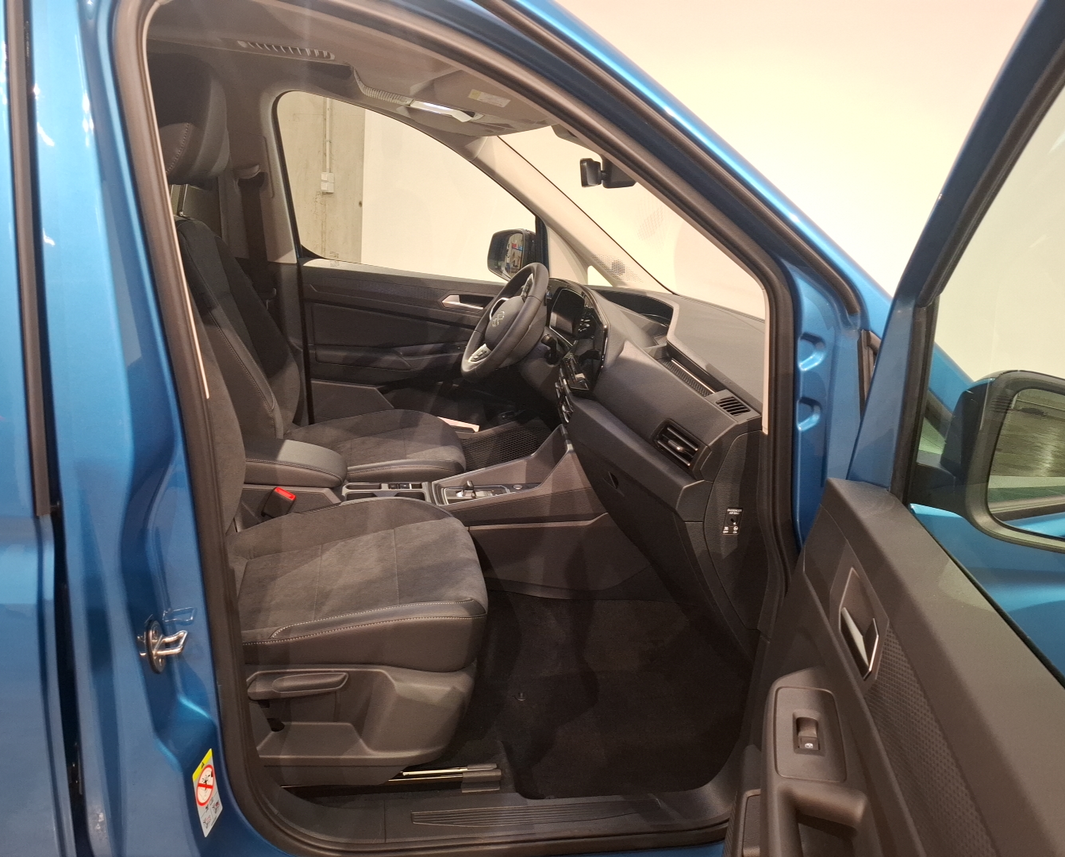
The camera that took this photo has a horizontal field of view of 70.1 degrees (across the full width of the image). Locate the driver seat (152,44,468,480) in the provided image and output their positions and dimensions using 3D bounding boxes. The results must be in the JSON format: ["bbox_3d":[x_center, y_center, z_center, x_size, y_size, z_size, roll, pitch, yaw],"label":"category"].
[{"bbox_3d":[-0.553,-0.284,1.969,0.790,1.170,0.530,3,16,-11],"label":"driver seat"}]

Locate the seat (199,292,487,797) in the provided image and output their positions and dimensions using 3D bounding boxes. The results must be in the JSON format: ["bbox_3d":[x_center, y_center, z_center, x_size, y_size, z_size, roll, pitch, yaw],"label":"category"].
[{"bbox_3d":[-0.463,-0.056,1.275,0.790,1.160,0.530,3,16,-11],"label":"seat"}]

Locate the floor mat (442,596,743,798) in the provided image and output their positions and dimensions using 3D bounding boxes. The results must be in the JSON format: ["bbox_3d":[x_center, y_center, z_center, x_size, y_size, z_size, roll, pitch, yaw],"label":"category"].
[{"bbox_3d":[0.147,0.523,1.546,0.670,0.090,0.520,3,16,-11],"label":"floor mat"}]

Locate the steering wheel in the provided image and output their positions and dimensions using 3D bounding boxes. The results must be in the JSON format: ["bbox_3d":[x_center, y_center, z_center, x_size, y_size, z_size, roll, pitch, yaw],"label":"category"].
[{"bbox_3d":[-0.052,-0.272,2.062,0.110,0.370,0.370,32,8,-19],"label":"steering wheel"}]

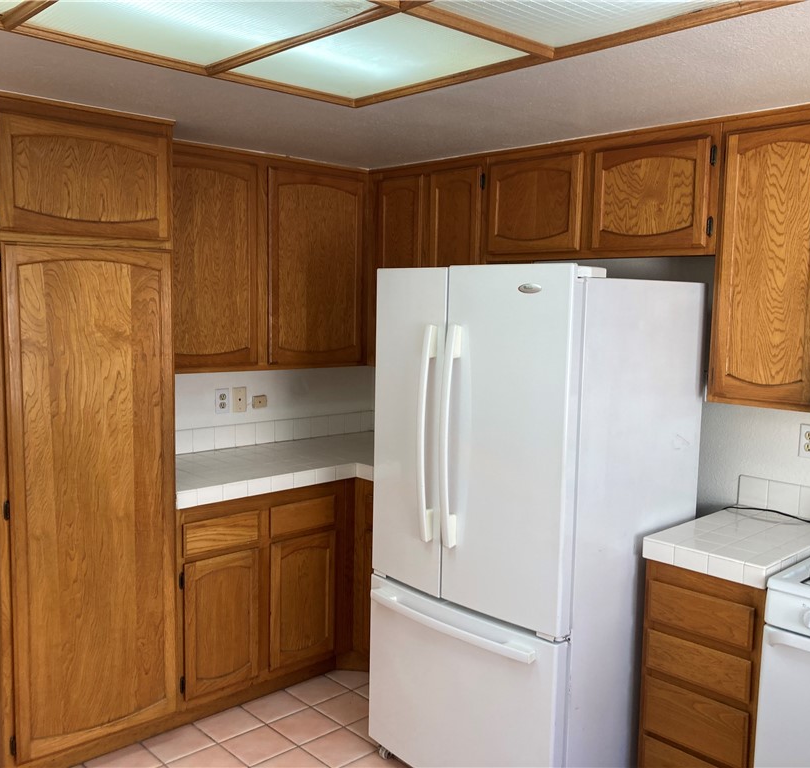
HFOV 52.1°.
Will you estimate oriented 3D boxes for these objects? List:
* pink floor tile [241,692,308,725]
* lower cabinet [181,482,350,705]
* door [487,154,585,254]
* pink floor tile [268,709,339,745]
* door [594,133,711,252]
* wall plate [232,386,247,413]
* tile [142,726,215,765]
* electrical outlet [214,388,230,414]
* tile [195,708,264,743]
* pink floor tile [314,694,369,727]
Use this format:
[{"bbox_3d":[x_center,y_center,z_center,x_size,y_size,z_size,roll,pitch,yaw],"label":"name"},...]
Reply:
[{"bbox_3d":[-0.526,1.298,3.336,0.202,0.014,0.190,-4,8,-43],"label":"pink floor tile"},{"bbox_3d":[-0.749,0.809,3.644,0.860,0.799,0.636,-4,8,-43],"label":"lower cabinet"},{"bbox_3d":[0.517,-0.707,3.288,0.024,0.363,0.453,-4,8,-43],"label":"door"},{"bbox_3d":[-0.388,1.317,3.189,0.202,0.014,0.202,-4,8,-43],"label":"pink floor tile"},{"bbox_3d":[0.865,-0.660,2.920,0.024,0.356,0.446,-4,8,-43],"label":"door"},{"bbox_3d":[-0.789,0.075,3.961,0.074,0.118,0.012,-4,8,-43],"label":"wall plate"},{"bbox_3d":[-0.832,1.322,3.052,0.202,0.014,0.190,-4,8,-43],"label":"tile"},{"bbox_3d":[-0.858,0.082,3.897,0.072,0.116,0.012,-4,8,-43],"label":"electrical outlet"},{"bbox_3d":[-0.679,1.310,3.194,0.202,0.014,0.190,-4,8,-43],"label":"tile"},{"bbox_3d":[-0.235,1.305,3.331,0.202,0.014,0.202,-4,8,-43],"label":"pink floor tile"}]

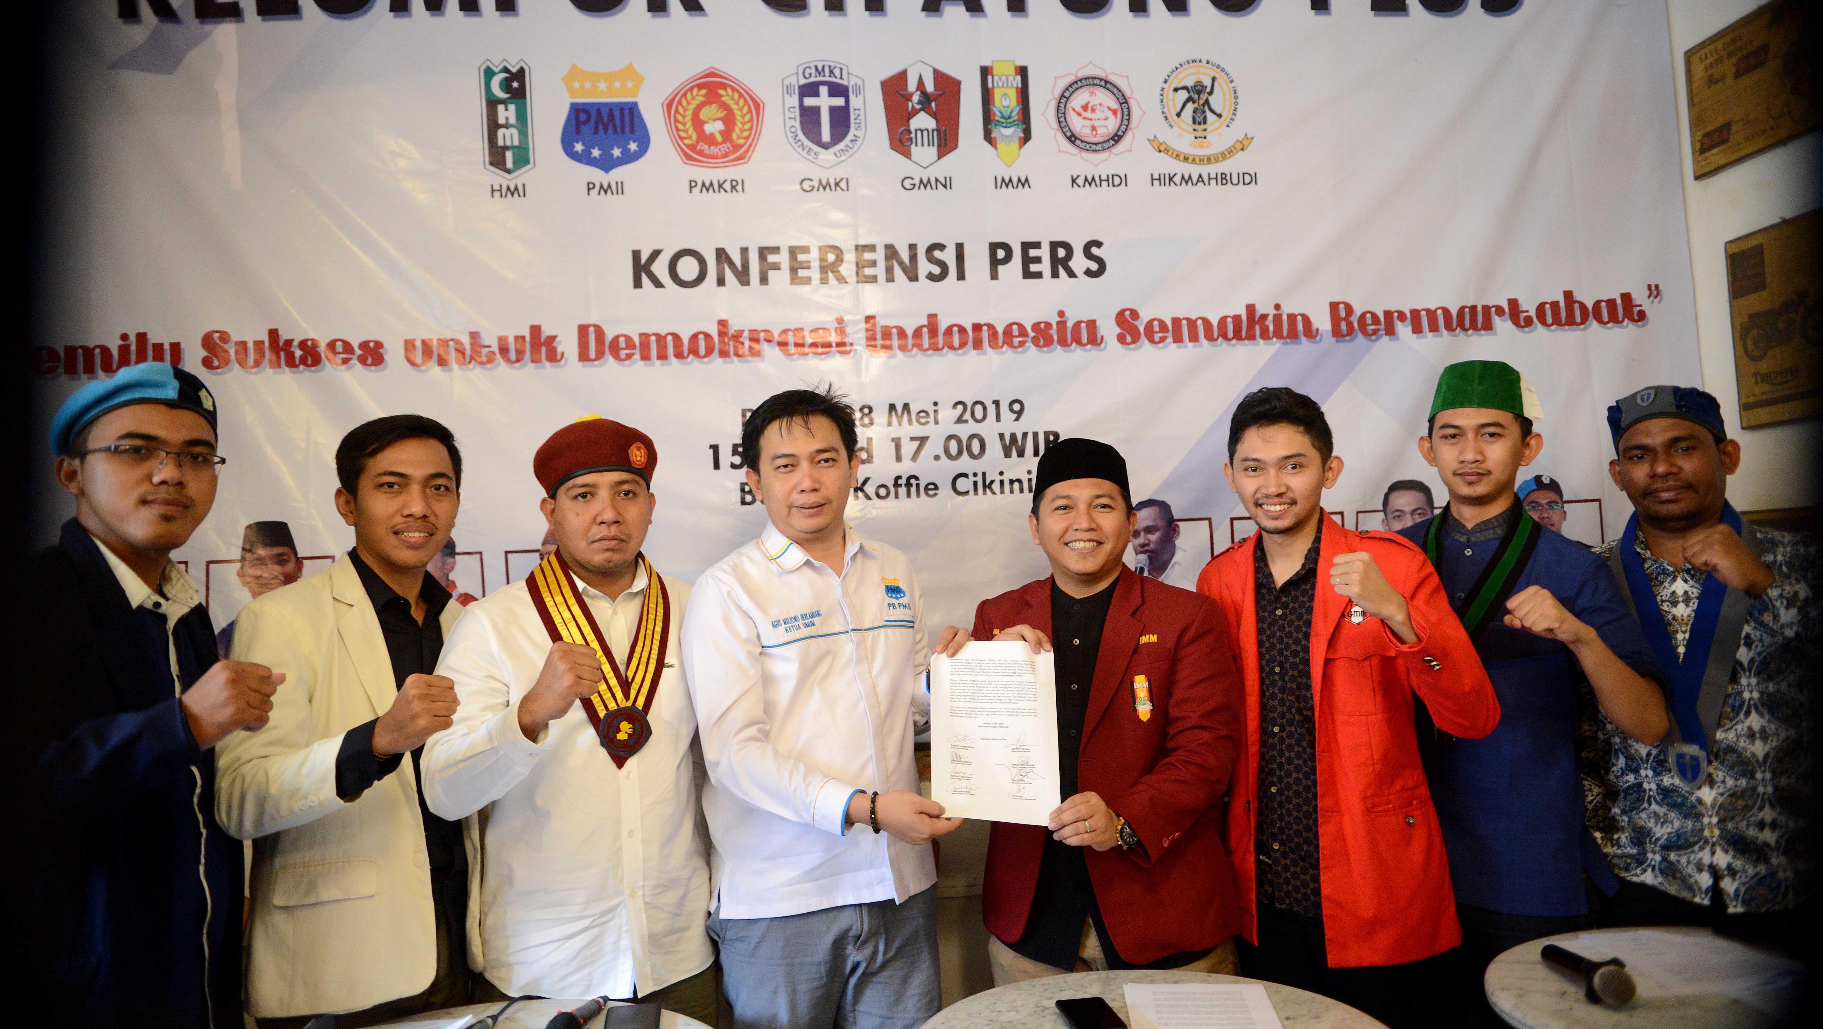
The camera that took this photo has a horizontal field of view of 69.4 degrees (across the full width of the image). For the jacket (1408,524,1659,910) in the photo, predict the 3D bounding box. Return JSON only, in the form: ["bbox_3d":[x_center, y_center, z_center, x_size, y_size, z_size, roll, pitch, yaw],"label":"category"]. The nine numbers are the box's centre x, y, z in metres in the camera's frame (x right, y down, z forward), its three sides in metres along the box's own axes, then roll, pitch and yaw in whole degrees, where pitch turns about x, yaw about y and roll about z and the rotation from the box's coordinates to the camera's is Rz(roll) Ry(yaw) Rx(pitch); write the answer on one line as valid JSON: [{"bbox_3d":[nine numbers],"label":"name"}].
[{"bbox_3d":[1.045,0.345,2.320,0.470,0.680,0.310,-3,-2,29],"label":"jacket"}]

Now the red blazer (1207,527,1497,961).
[{"bbox_3d":[0.730,0.388,2.200,0.490,0.740,0.320,-2,-2,19],"label":"red blazer"}]

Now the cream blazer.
[{"bbox_3d":[-0.830,0.390,1.950,0.450,0.690,0.330,0,-3,-33],"label":"cream blazer"}]

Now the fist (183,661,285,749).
[{"bbox_3d":[-0.782,0.217,1.520,0.085,0.095,0.105,1,-3,-45],"label":"fist"}]

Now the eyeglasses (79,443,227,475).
[{"bbox_3d":[-1.015,-0.060,1.754,0.140,0.042,0.140,-4,-7,37],"label":"eyeglasses"}]

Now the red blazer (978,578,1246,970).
[{"bbox_3d":[0.335,0.425,2.210,0.480,0.660,0.310,-2,-2,13],"label":"red blazer"}]

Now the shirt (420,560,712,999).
[{"bbox_3d":[-0.532,0.402,2.070,0.470,0.670,0.360,-1,-2,-24],"label":"shirt"}]

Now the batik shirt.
[{"bbox_3d":[1.352,0.337,2.250,0.450,0.640,0.310,-3,-2,27],"label":"batik shirt"}]

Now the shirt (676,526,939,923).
[{"bbox_3d":[-0.170,0.340,2.180,0.430,0.655,0.320,-1,-2,-23],"label":"shirt"}]

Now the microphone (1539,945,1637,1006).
[{"bbox_3d":[0.944,0.641,1.851,0.056,0.055,0.228,-2,-6,1],"label":"microphone"}]

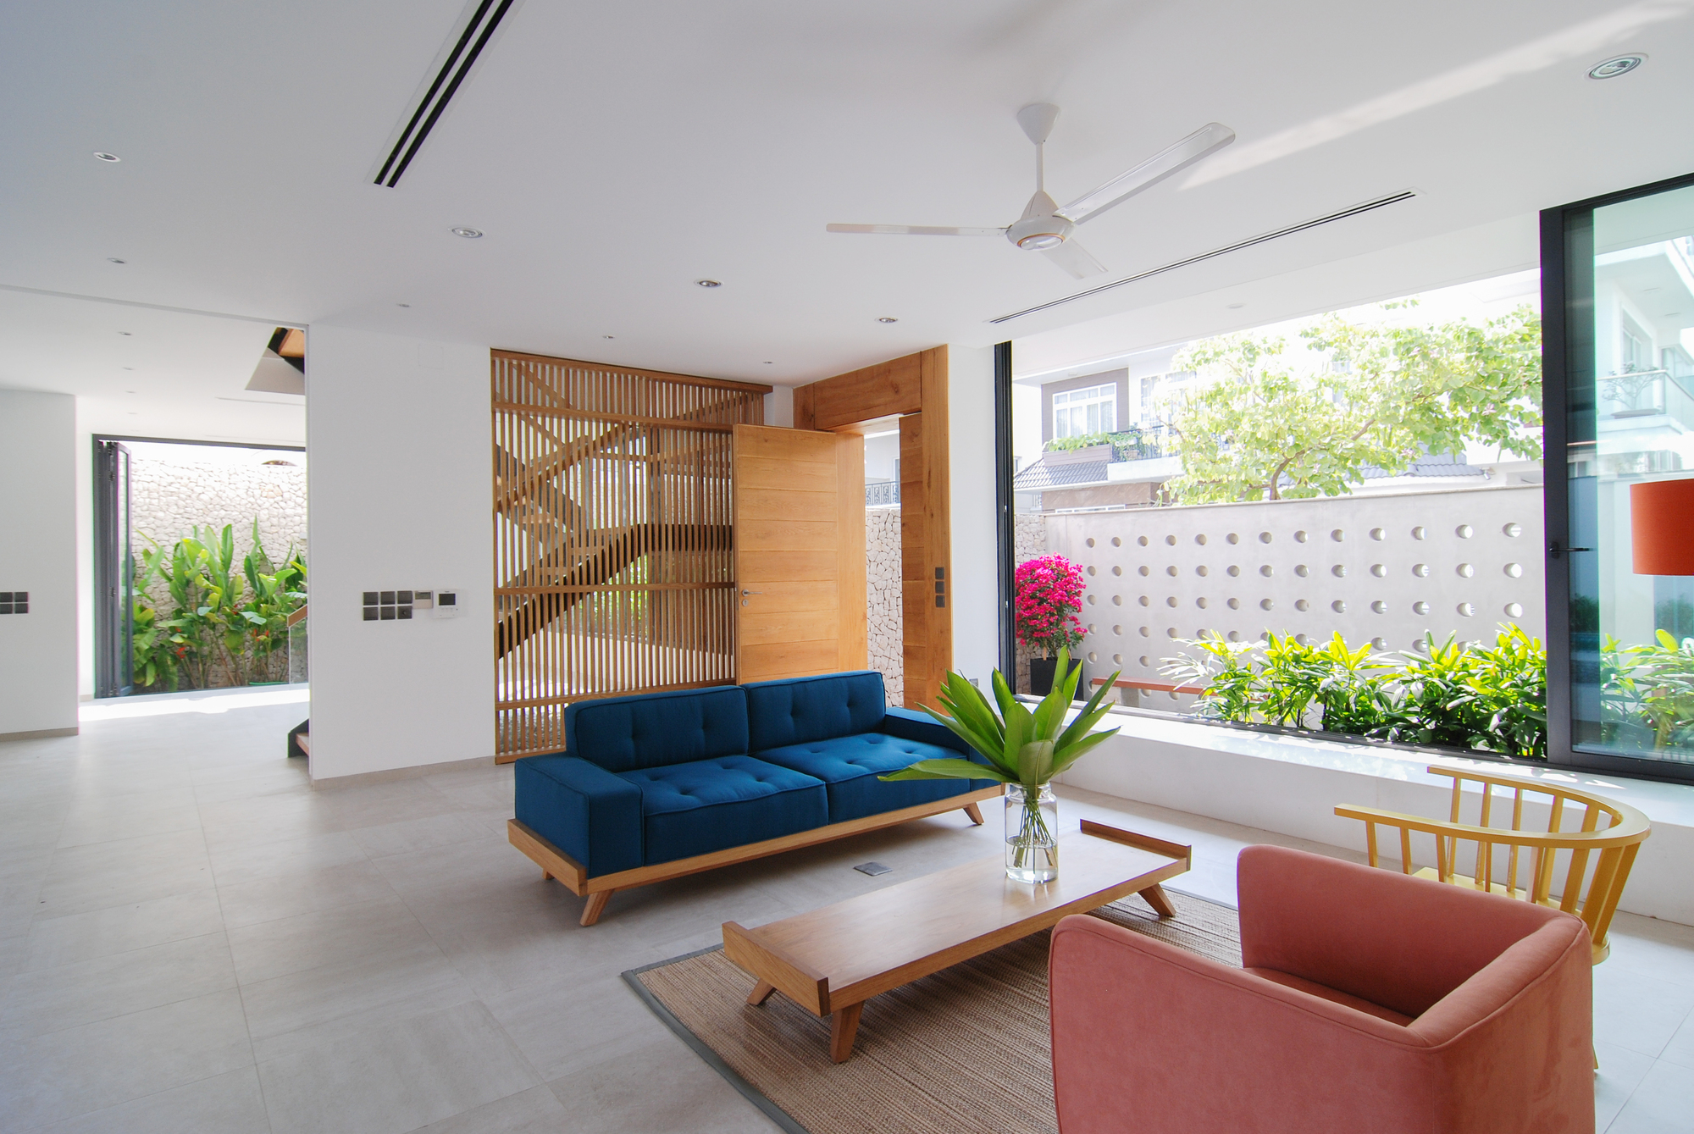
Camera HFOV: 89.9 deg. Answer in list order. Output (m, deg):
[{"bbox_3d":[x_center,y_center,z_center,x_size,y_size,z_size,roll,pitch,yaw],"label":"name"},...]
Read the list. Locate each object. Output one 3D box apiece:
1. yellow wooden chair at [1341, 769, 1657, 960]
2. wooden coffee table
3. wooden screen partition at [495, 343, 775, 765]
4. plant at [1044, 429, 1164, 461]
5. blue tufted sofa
[{"bbox_3d":[1.676,0.956,2.164,0.690,0.680,0.560,0,0,-39],"label":"yellow wooden chair"},{"bbox_3d":[0.471,1.187,2.890,1.740,0.245,0.485,0,0,-38],"label":"wooden coffee table"},{"bbox_3d":[-1.553,-0.075,6.542,2.252,2.840,0.090,0,0,-37],"label":"wooden screen partition"},{"bbox_3d":[7.586,-3.588,24.990,0.700,0.700,3.800,0,0,-39],"label":"plant"},{"bbox_3d":[-0.313,0.957,3.983,2.220,0.730,0.800,0,0,-38],"label":"blue tufted sofa"}]

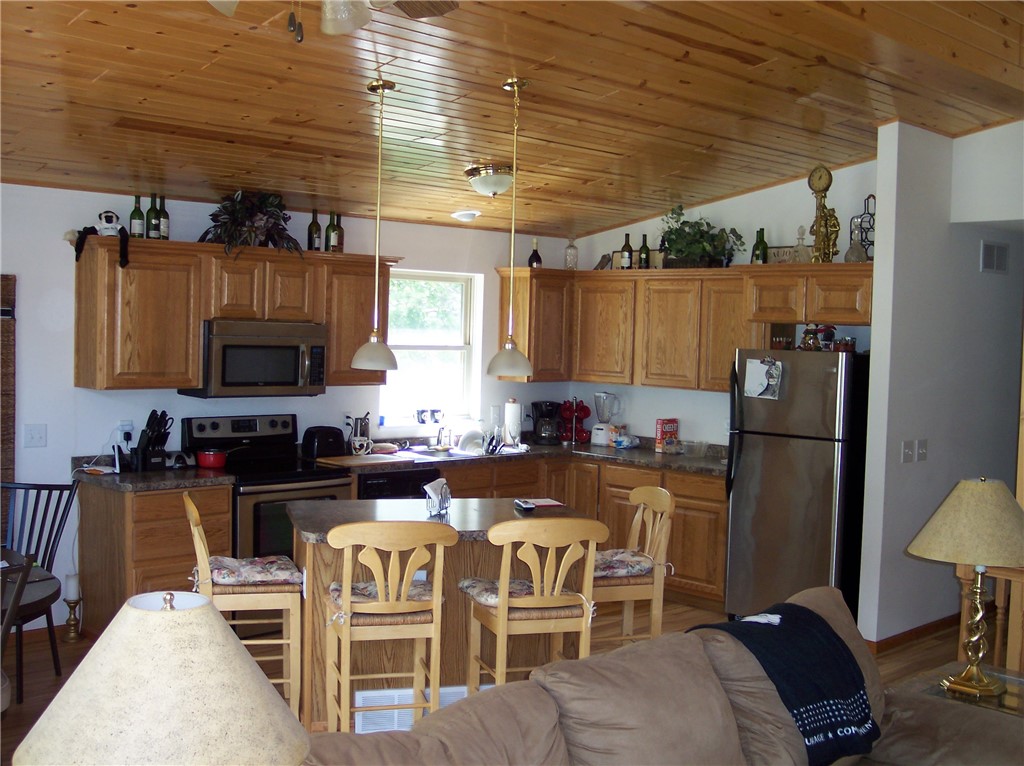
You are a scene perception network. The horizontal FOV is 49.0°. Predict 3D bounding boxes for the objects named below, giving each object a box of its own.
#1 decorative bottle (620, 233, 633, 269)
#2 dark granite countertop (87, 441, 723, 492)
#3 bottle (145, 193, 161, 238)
[{"bbox_3d":[0.822,-0.916,8.029,0.077,0.297,0.077,1,3,0],"label":"decorative bottle"},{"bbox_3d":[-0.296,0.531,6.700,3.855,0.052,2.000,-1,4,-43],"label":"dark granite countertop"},{"bbox_3d":[-1.971,-0.889,6.165,0.076,0.305,0.076,-1,4,-43],"label":"bottle"}]

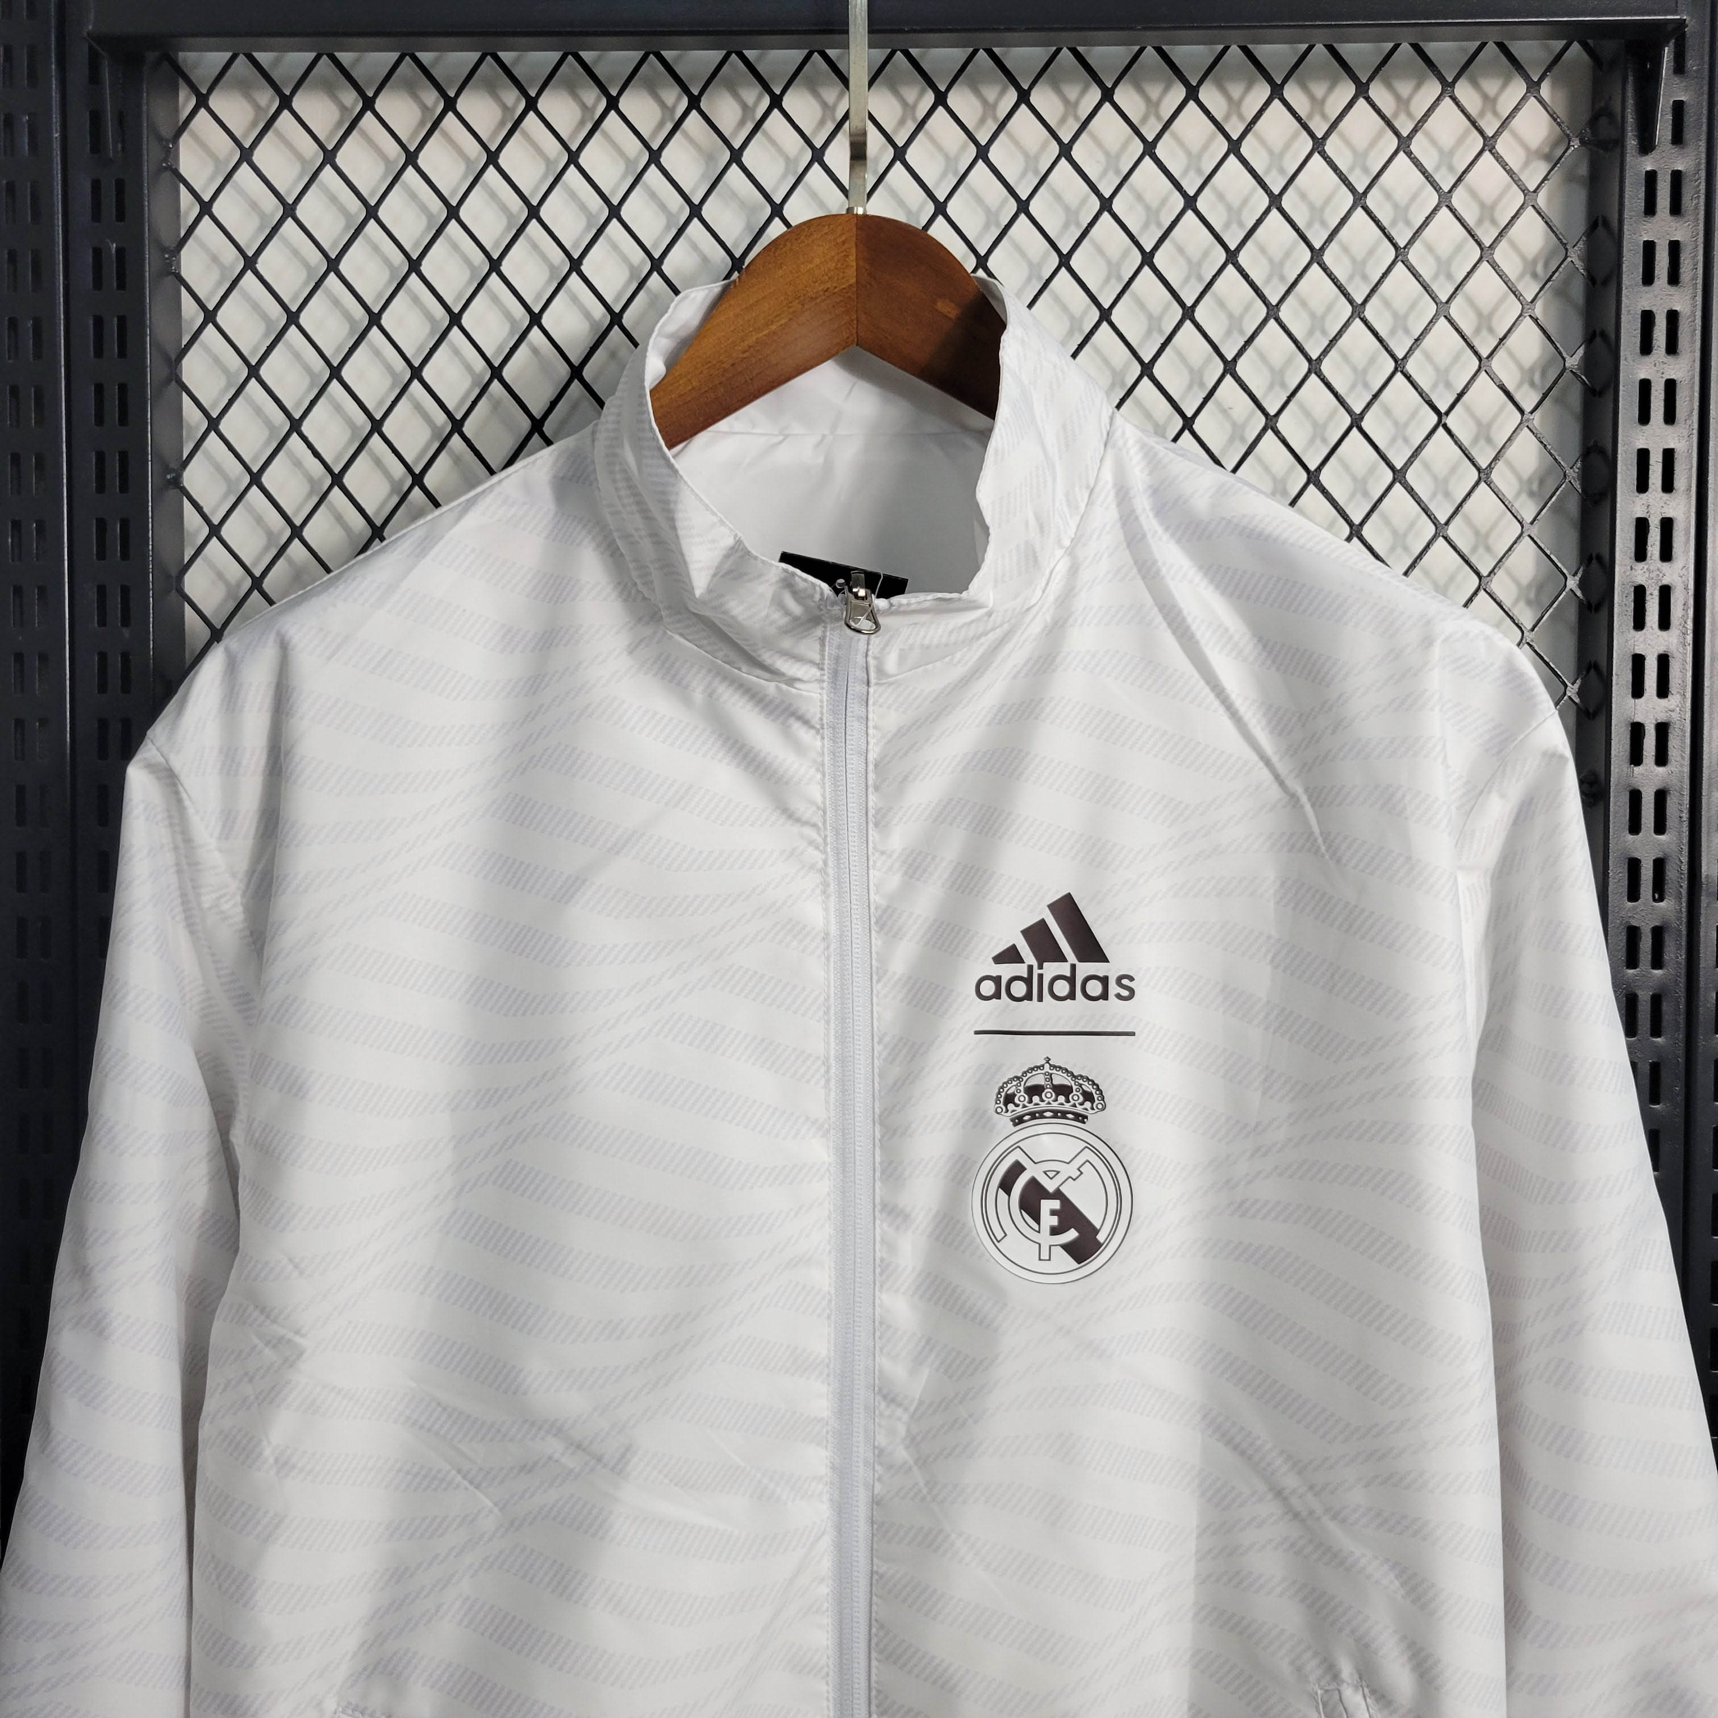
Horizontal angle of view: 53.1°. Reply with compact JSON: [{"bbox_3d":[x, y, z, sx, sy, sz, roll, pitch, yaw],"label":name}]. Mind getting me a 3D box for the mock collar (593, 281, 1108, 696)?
[{"bbox_3d":[-0.002,-0.138,0.620,0.185,0.150,0.115,0,2,-1],"label":"mock collar"}]

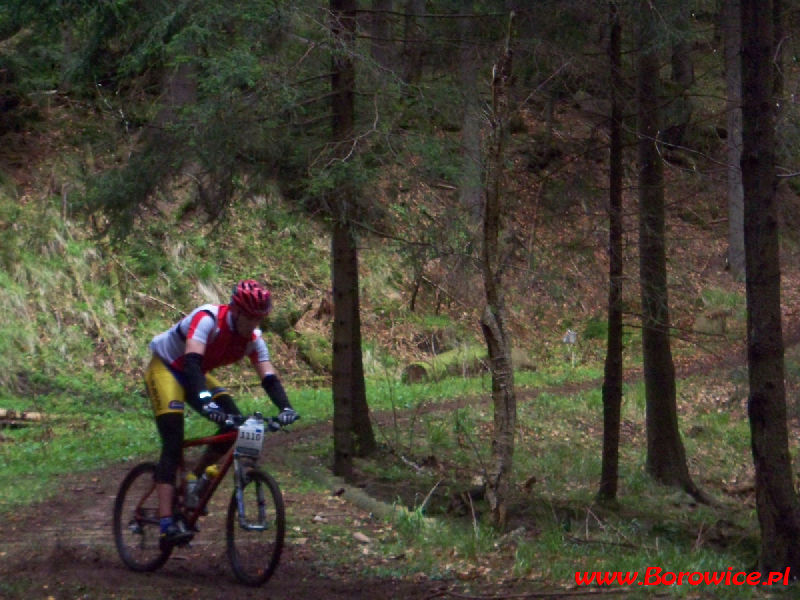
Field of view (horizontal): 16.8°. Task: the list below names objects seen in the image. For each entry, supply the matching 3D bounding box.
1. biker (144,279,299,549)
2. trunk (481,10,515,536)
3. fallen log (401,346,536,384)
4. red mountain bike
[{"bbox_3d":[-1.090,0.670,15.930,0.640,1.590,0.950,0,0,-39],"label":"biker"},{"bbox_3d":[0.710,-0.200,19.600,0.260,3.720,0.250,0,0,0],"label":"trunk"},{"bbox_3d":[1.100,1.050,43.500,0.480,0.480,3.000,0,0,40],"label":"fallen log"},{"bbox_3d":[-1.180,1.140,16.000,0.620,1.020,1.740,0,0,-39],"label":"red mountain bike"}]

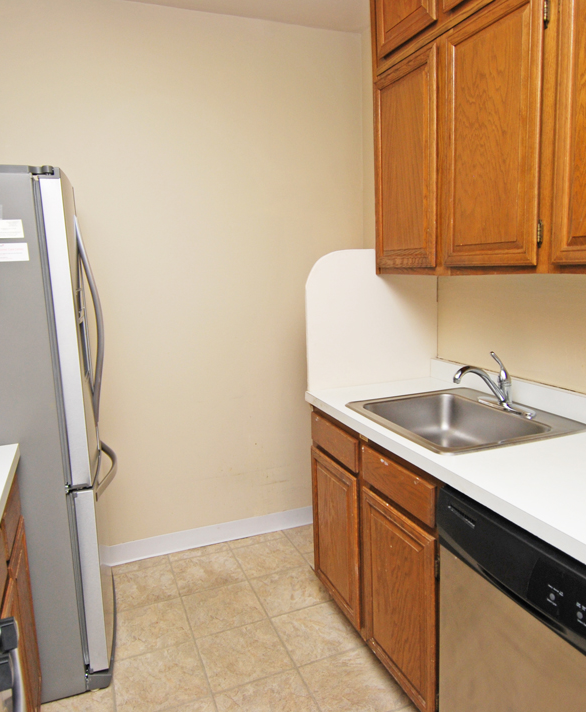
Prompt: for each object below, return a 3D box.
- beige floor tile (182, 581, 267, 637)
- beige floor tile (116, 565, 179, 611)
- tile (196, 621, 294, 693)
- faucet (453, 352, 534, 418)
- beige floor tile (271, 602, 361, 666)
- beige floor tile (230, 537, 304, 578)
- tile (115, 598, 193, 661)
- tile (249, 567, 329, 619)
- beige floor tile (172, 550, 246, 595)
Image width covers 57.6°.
[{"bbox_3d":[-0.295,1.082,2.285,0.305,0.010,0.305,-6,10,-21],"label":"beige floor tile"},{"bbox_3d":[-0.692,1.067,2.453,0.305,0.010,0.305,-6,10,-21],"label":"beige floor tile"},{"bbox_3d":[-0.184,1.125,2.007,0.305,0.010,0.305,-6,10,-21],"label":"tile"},{"bbox_3d":[0.671,0.086,1.825,0.265,0.200,0.265,-6,10,-21],"label":"faucet"},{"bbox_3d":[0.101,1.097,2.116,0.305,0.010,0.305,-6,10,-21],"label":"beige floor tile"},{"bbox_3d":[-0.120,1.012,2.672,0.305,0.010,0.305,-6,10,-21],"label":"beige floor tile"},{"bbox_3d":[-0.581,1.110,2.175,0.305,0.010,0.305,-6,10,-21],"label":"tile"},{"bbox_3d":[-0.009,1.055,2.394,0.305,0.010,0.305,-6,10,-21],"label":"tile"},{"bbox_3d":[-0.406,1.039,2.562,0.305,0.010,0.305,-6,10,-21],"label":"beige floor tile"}]

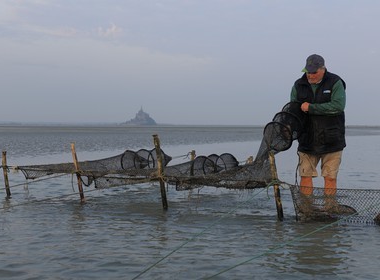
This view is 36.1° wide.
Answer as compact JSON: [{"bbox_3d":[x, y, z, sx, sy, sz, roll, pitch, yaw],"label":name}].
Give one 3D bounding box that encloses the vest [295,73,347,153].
[{"bbox_3d":[1.208,-0.255,5.400,0.500,0.760,0.330,1,2,28],"label":"vest"}]

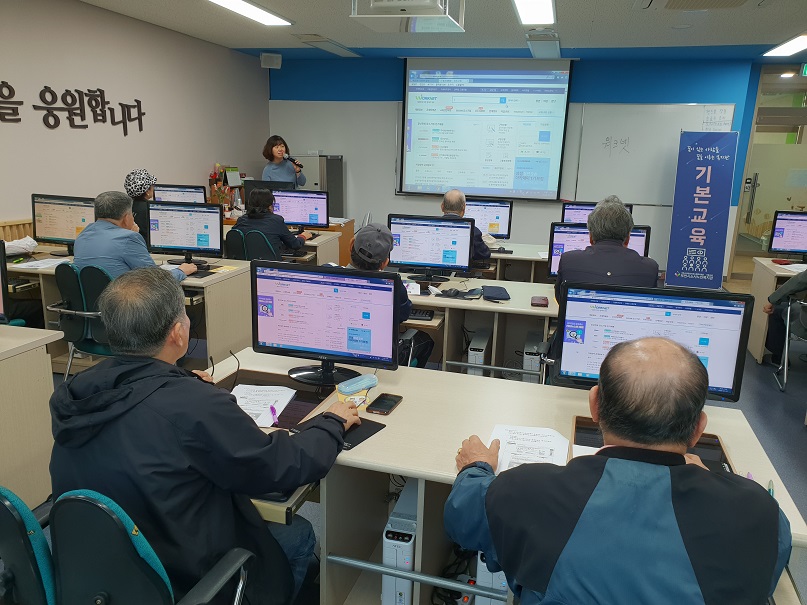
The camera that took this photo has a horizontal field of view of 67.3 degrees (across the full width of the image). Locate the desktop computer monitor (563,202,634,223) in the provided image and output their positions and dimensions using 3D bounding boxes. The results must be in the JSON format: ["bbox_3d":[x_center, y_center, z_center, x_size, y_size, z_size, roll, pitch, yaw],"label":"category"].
[{"bbox_3d":[1.682,-0.645,5.327,0.575,0.430,0.220,5,15,12],"label":"desktop computer monitor"}]

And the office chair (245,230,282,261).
[{"bbox_3d":[-1.157,-0.212,5.191,0.550,0.840,0.580,6,15,19],"label":"office chair"}]

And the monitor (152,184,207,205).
[{"bbox_3d":[-2.189,-0.957,6.065,0.575,0.420,0.220,5,15,13],"label":"monitor"}]

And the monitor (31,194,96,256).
[{"bbox_3d":[-2.541,-0.585,4.557,0.575,0.420,0.220,6,15,15],"label":"monitor"}]

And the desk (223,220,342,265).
[{"bbox_3d":[-1.599,-0.344,6.047,1.900,0.720,0.760,6,15,15],"label":"desk"}]

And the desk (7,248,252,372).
[{"bbox_3d":[-2.036,0.064,4.254,1.800,0.705,0.760,4,14,11],"label":"desk"}]

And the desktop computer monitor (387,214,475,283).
[{"bbox_3d":[0.184,-0.363,4.037,0.575,0.422,0.220,5,15,12],"label":"desktop computer monitor"}]

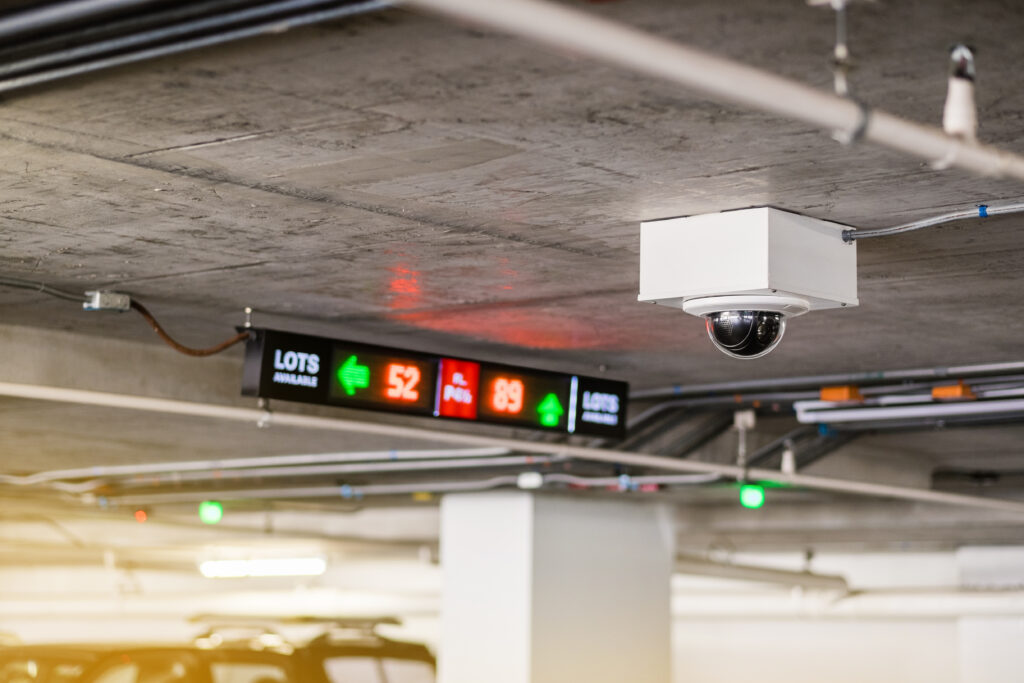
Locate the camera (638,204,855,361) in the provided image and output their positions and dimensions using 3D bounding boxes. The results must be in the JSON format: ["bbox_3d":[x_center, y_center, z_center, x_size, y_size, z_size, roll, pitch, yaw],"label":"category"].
[{"bbox_3d":[0.472,-0.098,4.772,0.317,0.268,0.317,-5,-9,41],"label":"camera"}]

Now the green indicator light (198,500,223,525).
[{"bbox_3d":[-1.199,0.680,9.500,0.085,0.085,0.085,1,-7,0],"label":"green indicator light"}]

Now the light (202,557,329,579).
[{"bbox_3d":[-1.775,1.604,17.000,1.220,0.100,0.120,-5,-9,41],"label":"light"}]

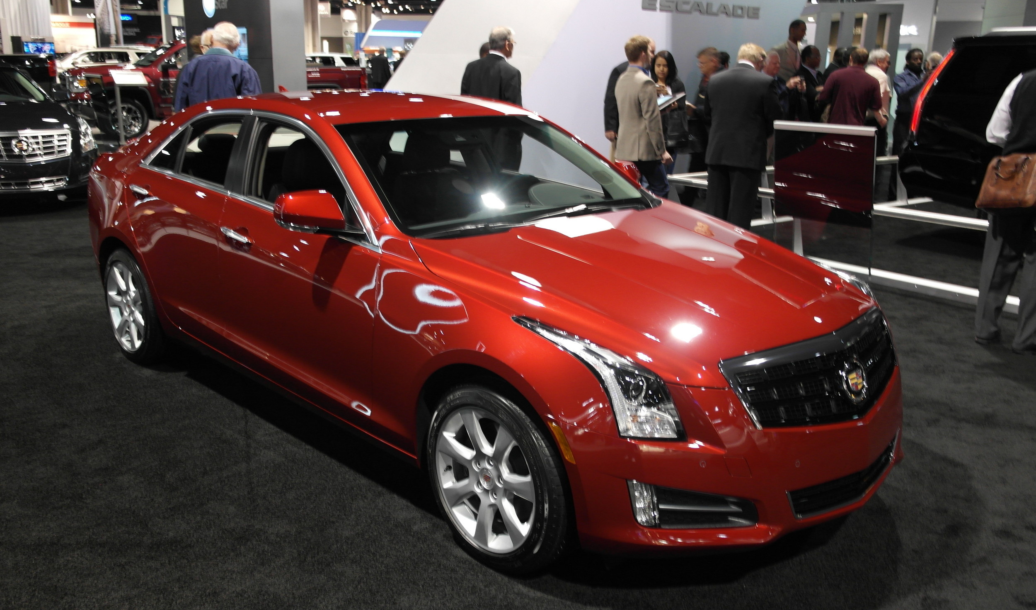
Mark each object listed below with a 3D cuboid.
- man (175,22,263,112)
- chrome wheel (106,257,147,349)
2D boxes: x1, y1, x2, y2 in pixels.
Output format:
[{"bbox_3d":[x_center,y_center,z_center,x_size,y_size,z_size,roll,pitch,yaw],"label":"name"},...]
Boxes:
[{"bbox_3d":[-2.159,-1.145,6.443,0.580,1.820,0.360,0,16,-6],"label":"man"},{"bbox_3d":[-2.037,-0.005,4.682,0.485,0.485,0.180,16,21,42],"label":"chrome wheel"}]

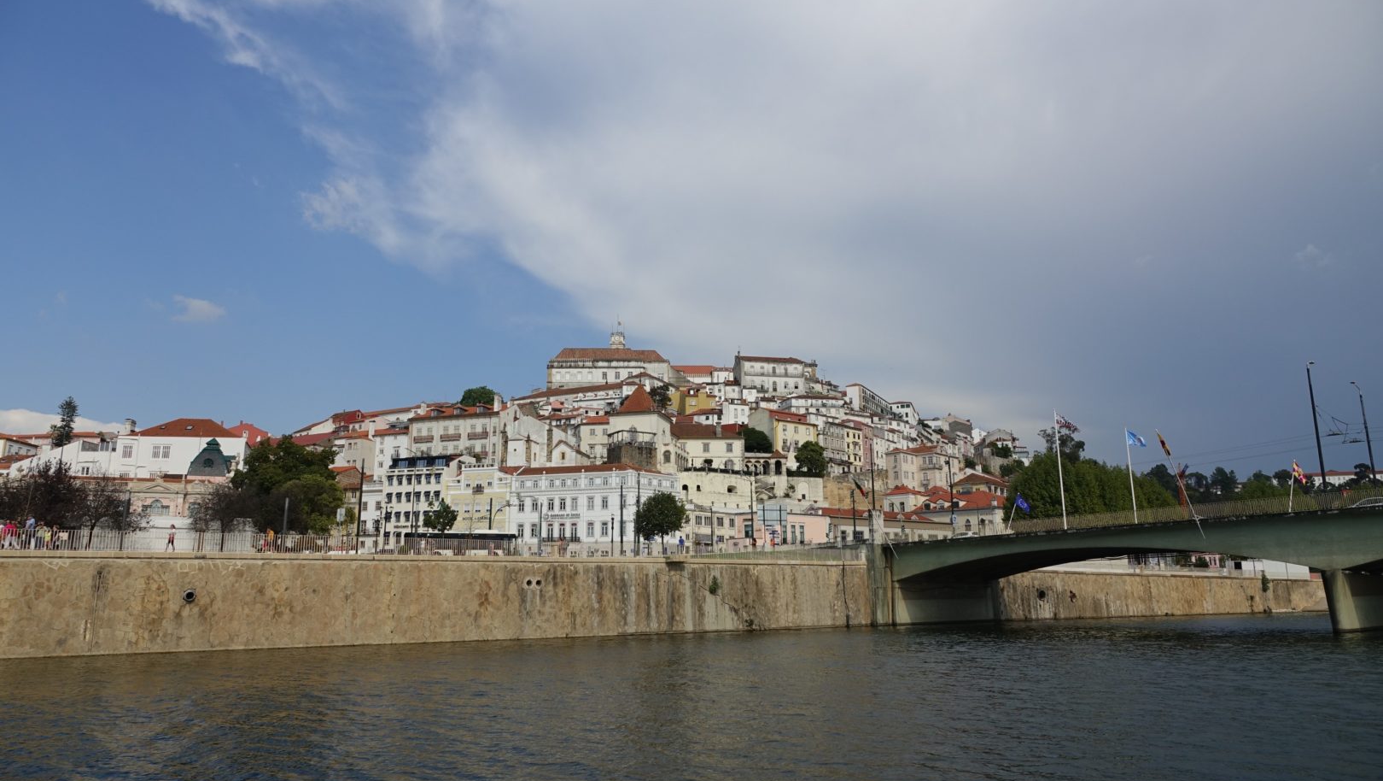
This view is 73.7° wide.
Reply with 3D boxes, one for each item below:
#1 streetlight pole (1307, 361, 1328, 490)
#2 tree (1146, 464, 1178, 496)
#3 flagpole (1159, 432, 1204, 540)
[{"bbox_3d":[43.453,3.076,63.604,0.400,10.650,2.500,-12,-16,43],"label":"streetlight pole"},{"bbox_3d":[214.356,41.857,420.000,15.500,16.500,15.000,-6,-13,26],"label":"tree"},{"bbox_3d":[33.512,6.463,63.056,0.400,8.749,0.400,-25,10,17],"label":"flagpole"}]

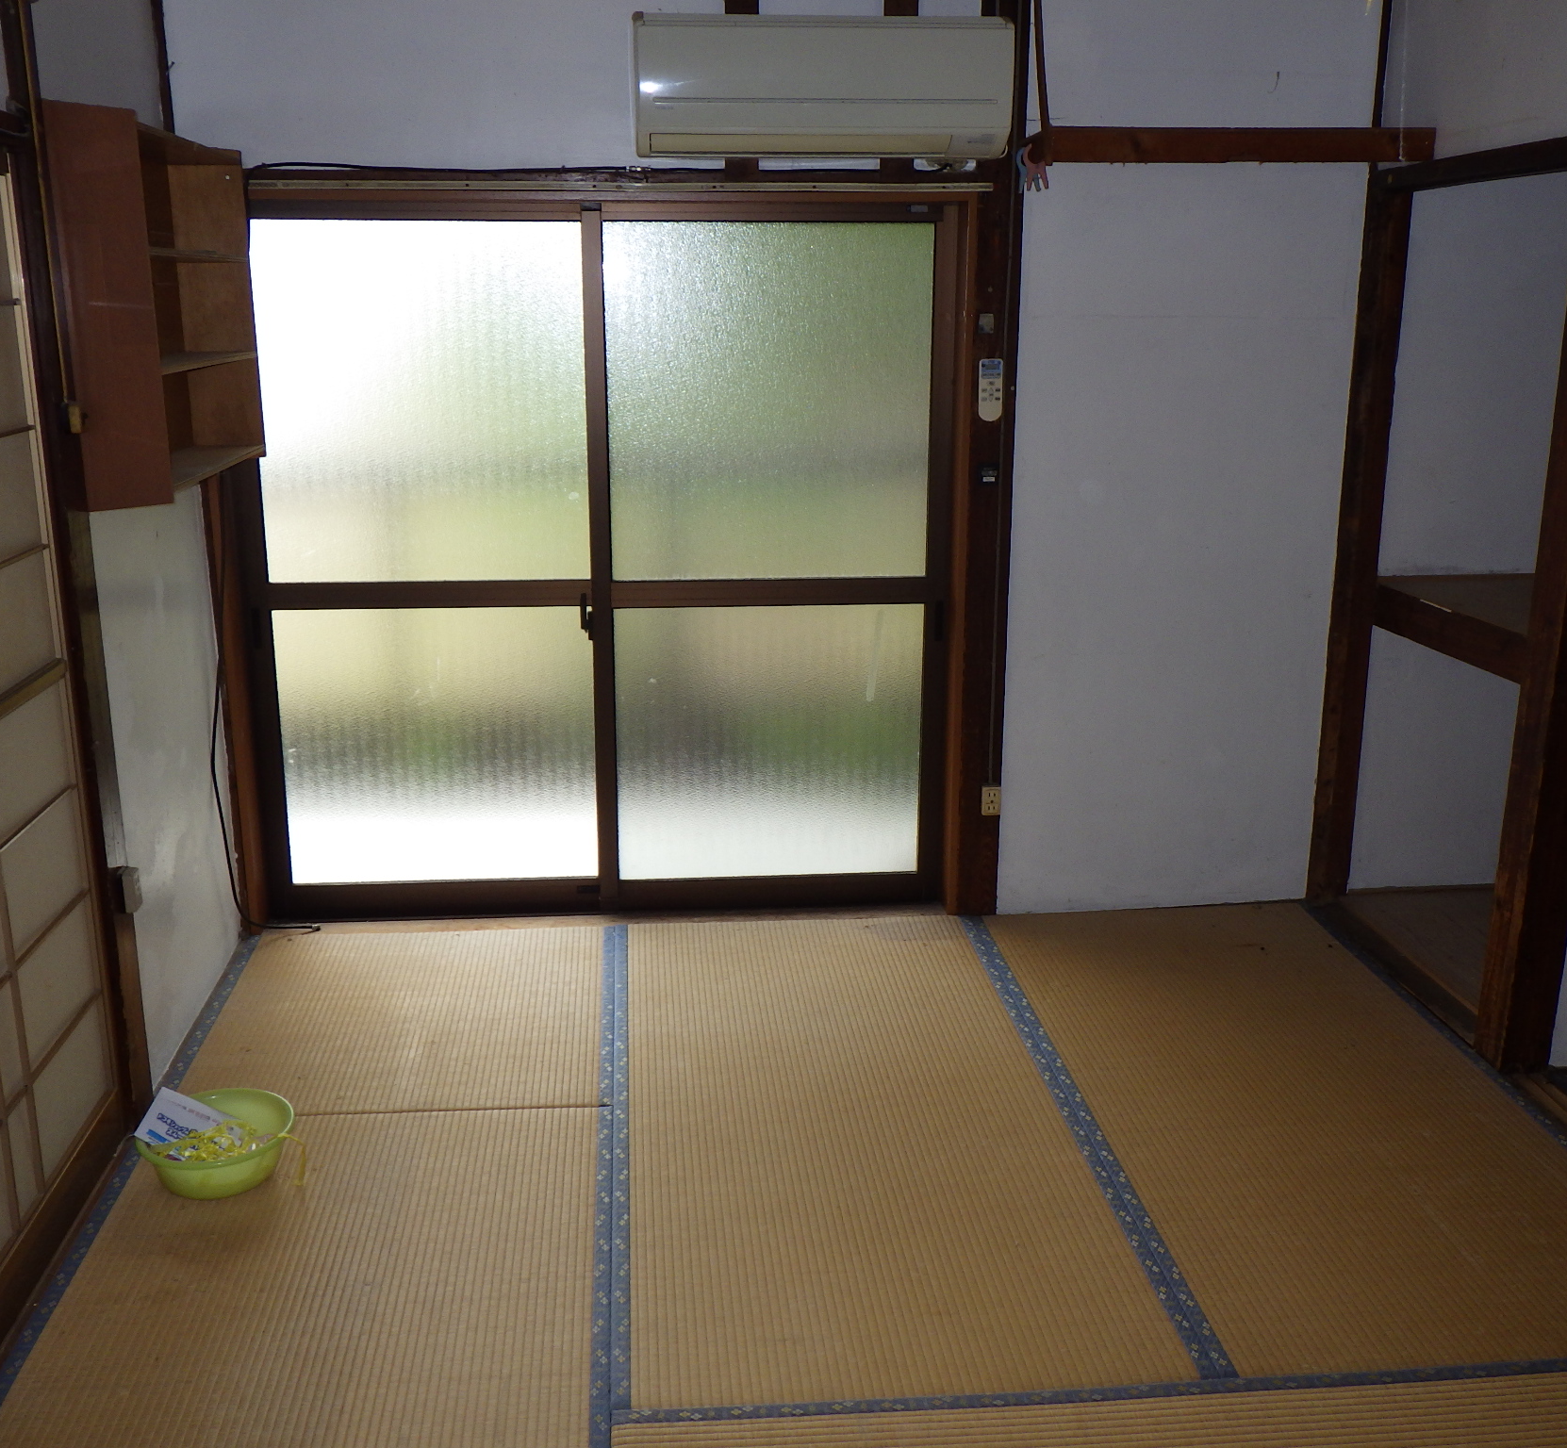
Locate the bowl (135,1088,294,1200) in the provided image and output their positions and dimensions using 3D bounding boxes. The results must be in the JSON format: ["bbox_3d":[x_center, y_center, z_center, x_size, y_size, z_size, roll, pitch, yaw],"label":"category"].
[{"bbox_3d":[-0.997,0.751,2.756,0.265,0.089,0.265,-1,15,-5],"label":"bowl"}]

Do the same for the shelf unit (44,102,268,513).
[{"bbox_3d":[-1.177,-0.796,3.012,0.144,0.659,0.752,-1,15,-5],"label":"shelf unit"}]

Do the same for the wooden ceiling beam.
[{"bbox_3d":[0.949,-1.202,3.249,0.834,0.067,0.039,-1,15,-5],"label":"wooden ceiling beam"}]

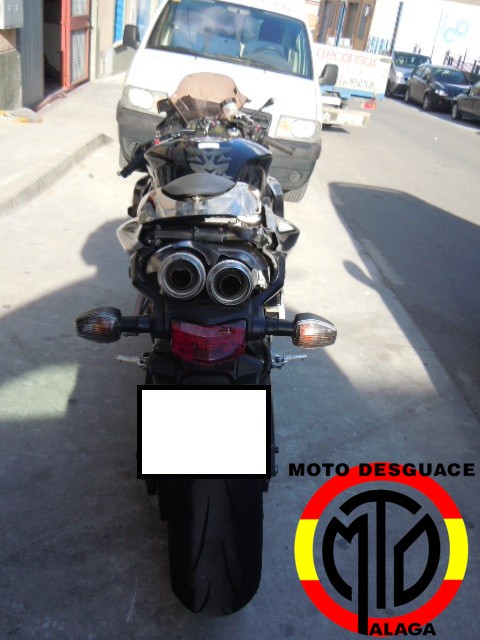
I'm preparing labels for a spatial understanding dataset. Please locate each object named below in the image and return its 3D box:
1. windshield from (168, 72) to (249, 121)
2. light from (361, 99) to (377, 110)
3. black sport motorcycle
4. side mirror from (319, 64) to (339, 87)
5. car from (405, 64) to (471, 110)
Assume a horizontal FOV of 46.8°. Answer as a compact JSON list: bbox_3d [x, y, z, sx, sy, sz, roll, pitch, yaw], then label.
[{"bbox_3d":[-0.125,-0.863,2.160,0.305,0.210,0.330,-1,26,-3],"label":"windshield"},{"bbox_3d":[2.247,-3.765,9.700,0.250,0.170,0.100,5,26,-7],"label":"light"},{"bbox_3d":[-0.085,-0.194,1.847,0.660,1.120,2.040,-1,25,-3],"label":"black sport motorcycle"},{"bbox_3d":[0.783,-2.153,4.880,0.160,0.185,0.115,7,26,-2],"label":"side mirror"},{"bbox_3d":[7.554,-8.622,20.678,1.760,1.450,4.200,6,26,-4],"label":"car"}]

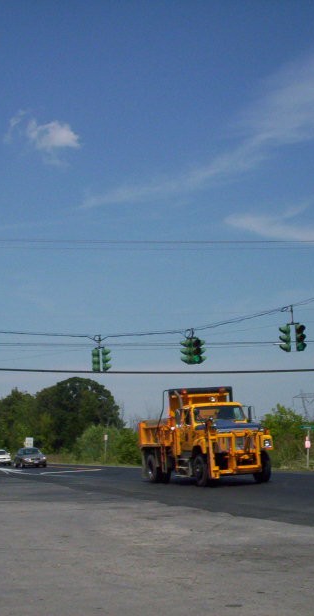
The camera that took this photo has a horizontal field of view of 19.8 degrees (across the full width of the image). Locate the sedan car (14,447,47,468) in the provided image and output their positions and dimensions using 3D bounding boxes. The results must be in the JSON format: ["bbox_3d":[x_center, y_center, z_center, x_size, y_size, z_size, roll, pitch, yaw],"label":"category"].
[{"bbox_3d":[-9.325,11.051,66.109,1.770,1.450,4.600,2,-9,-18],"label":"sedan car"}]

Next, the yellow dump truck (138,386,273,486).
[{"bbox_3d":[1.672,4.699,32.662,2.500,3.380,7.000,2,-9,-20],"label":"yellow dump truck"}]

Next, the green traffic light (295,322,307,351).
[{"bbox_3d":[5.773,1.220,35.923,0.350,1.080,0.420,4,-10,-28],"label":"green traffic light"}]

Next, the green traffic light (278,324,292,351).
[{"bbox_3d":[5.136,1.224,36.025,0.420,1.080,0.350,1,-9,-11],"label":"green traffic light"}]

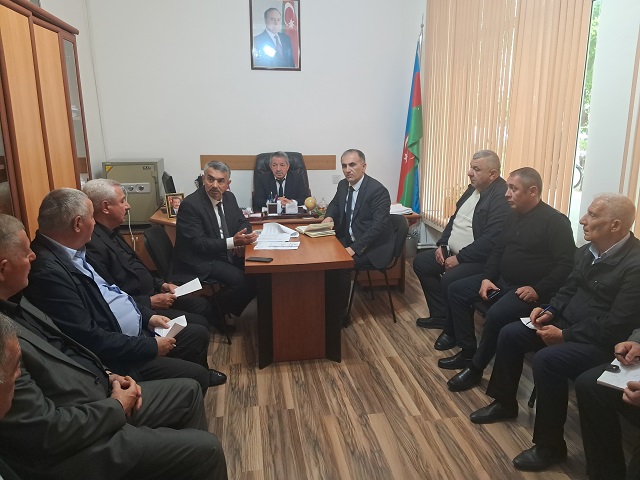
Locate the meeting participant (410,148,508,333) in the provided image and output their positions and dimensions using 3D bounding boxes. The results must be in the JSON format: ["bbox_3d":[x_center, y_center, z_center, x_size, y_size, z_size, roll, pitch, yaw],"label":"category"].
[{"bbox_3d":[1.077,0.048,3.582,0.730,1.340,0.600,-5,14,-19],"label":"meeting participant"}]

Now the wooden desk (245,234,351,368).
[{"bbox_3d":[-0.183,0.364,3.728,0.667,0.757,1.273,-2,14,-6],"label":"wooden desk"}]

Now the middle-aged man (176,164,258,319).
[{"bbox_3d":[-0.767,0.054,3.680,0.740,1.320,0.580,8,15,32],"label":"middle-aged man"}]

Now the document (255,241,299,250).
[{"bbox_3d":[-0.287,0.040,3.407,0.293,0.012,0.212,-2,14,-6],"label":"document"}]

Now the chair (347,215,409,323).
[{"bbox_3d":[0.405,0.199,4.114,0.540,0.820,0.540,-2,13,-7],"label":"chair"}]

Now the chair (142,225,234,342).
[{"bbox_3d":[-0.988,0.317,3.795,0.586,0.828,0.535,1,14,4],"label":"chair"}]

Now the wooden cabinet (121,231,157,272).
[{"bbox_3d":[-1.817,0.114,5.138,0.750,0.570,0.450,-2,13,-8],"label":"wooden cabinet"}]

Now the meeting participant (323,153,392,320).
[{"bbox_3d":[0.317,-0.009,3.943,0.727,1.374,0.576,-12,18,-39],"label":"meeting participant"}]

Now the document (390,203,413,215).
[{"bbox_3d":[0.668,-0.260,4.423,0.260,0.070,0.300,-2,13,-8],"label":"document"}]

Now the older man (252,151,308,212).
[{"bbox_3d":[-0.350,-0.217,4.928,0.560,1.280,0.750,-2,13,-8],"label":"older man"}]

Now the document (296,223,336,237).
[{"bbox_3d":[-0.008,-0.075,3.706,0.200,0.050,0.300,-5,14,-19],"label":"document"}]

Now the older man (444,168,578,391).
[{"bbox_3d":[1.107,0.209,3.012,0.760,1.280,0.600,-5,14,-19],"label":"older man"}]

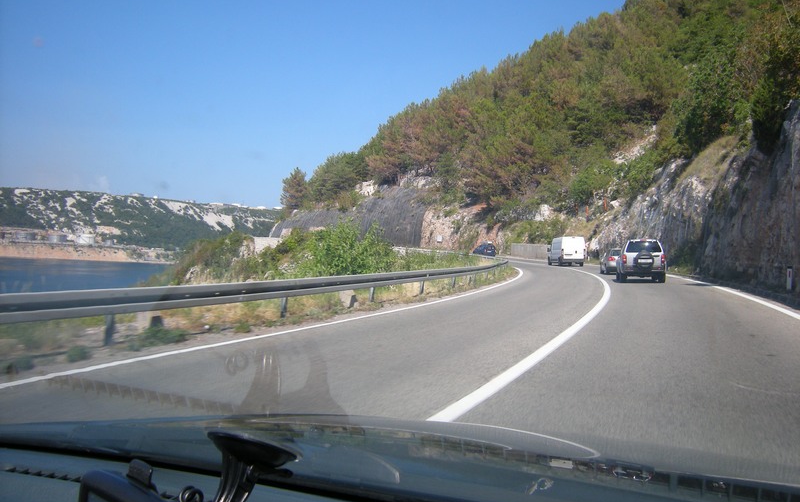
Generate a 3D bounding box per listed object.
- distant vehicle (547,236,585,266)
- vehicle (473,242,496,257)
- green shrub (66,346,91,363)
[{"bbox_3d":[14.500,0.050,56.700,2.070,2.520,5.700,1,0,0],"label":"distant vehicle"},{"bbox_3d":[11.650,-0.060,88.500,1.760,1.900,4.300,1,0,-14],"label":"vehicle"},{"bbox_3d":[-3.860,1.245,7.800,0.260,0.180,0.250,2,0,-25],"label":"green shrub"}]

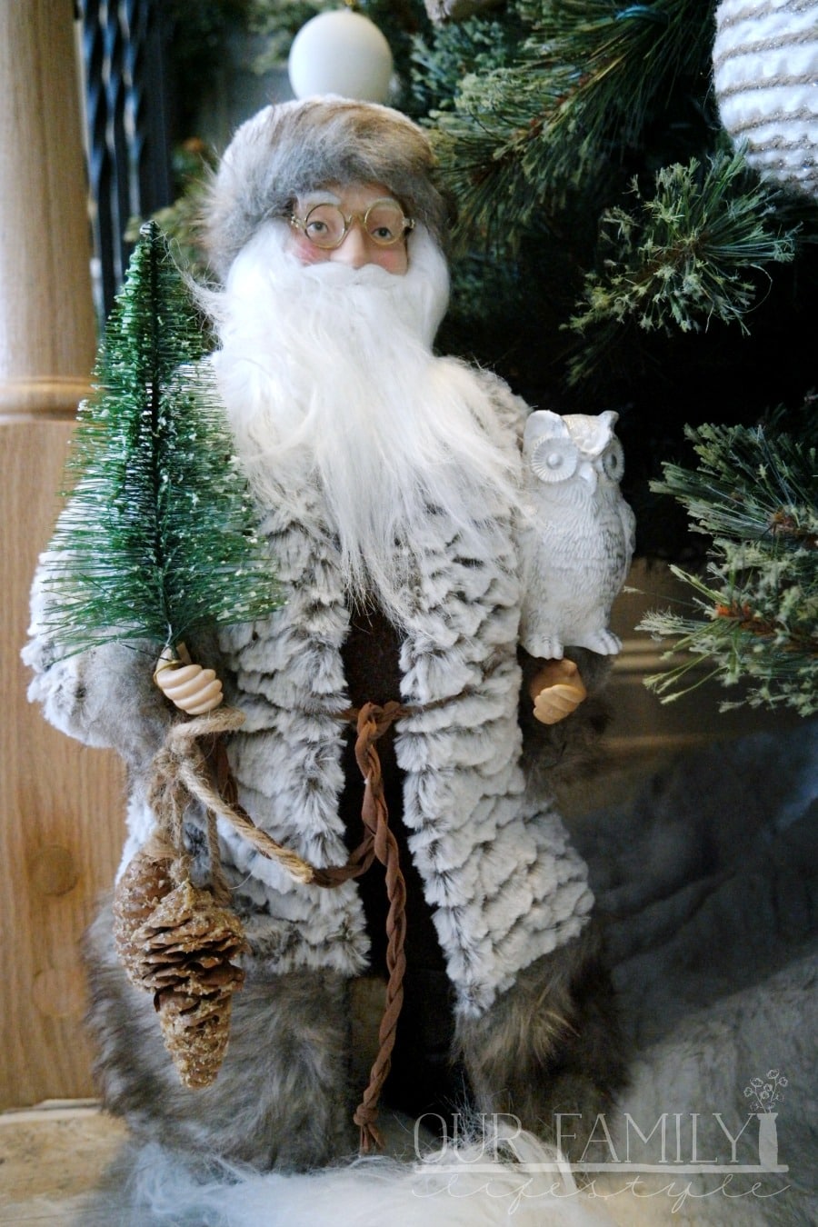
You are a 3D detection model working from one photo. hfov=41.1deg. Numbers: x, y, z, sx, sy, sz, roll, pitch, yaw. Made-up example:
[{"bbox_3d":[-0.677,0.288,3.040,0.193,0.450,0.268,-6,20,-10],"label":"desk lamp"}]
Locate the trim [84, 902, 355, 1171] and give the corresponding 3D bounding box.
[{"bbox_3d":[-0.095,0.199,0.547,0.137,0.096,0.104,0,12,-2],"label":"trim"}]

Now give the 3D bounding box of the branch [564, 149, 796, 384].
[{"bbox_3d":[0.136,-0.175,0.551,0.106,0.108,0.114,0,12,0],"label":"branch"}]

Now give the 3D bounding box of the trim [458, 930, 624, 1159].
[{"bbox_3d":[0.066,0.199,0.547,0.081,0.094,0.104,-3,12,-15],"label":"trim"}]

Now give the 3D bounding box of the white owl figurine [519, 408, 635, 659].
[{"bbox_3d":[0.074,-0.035,0.484,0.049,0.109,0.049,-4,13,-20],"label":"white owl figurine"}]

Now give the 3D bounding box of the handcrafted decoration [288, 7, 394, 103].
[{"bbox_3d":[-0.038,-0.315,0.624,0.060,0.060,0.060,0,12,0],"label":"handcrafted decoration"}]

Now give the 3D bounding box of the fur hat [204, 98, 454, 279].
[{"bbox_3d":[-0.036,-0.189,0.485,0.108,0.083,0.108,-3,12,-12],"label":"fur hat"}]

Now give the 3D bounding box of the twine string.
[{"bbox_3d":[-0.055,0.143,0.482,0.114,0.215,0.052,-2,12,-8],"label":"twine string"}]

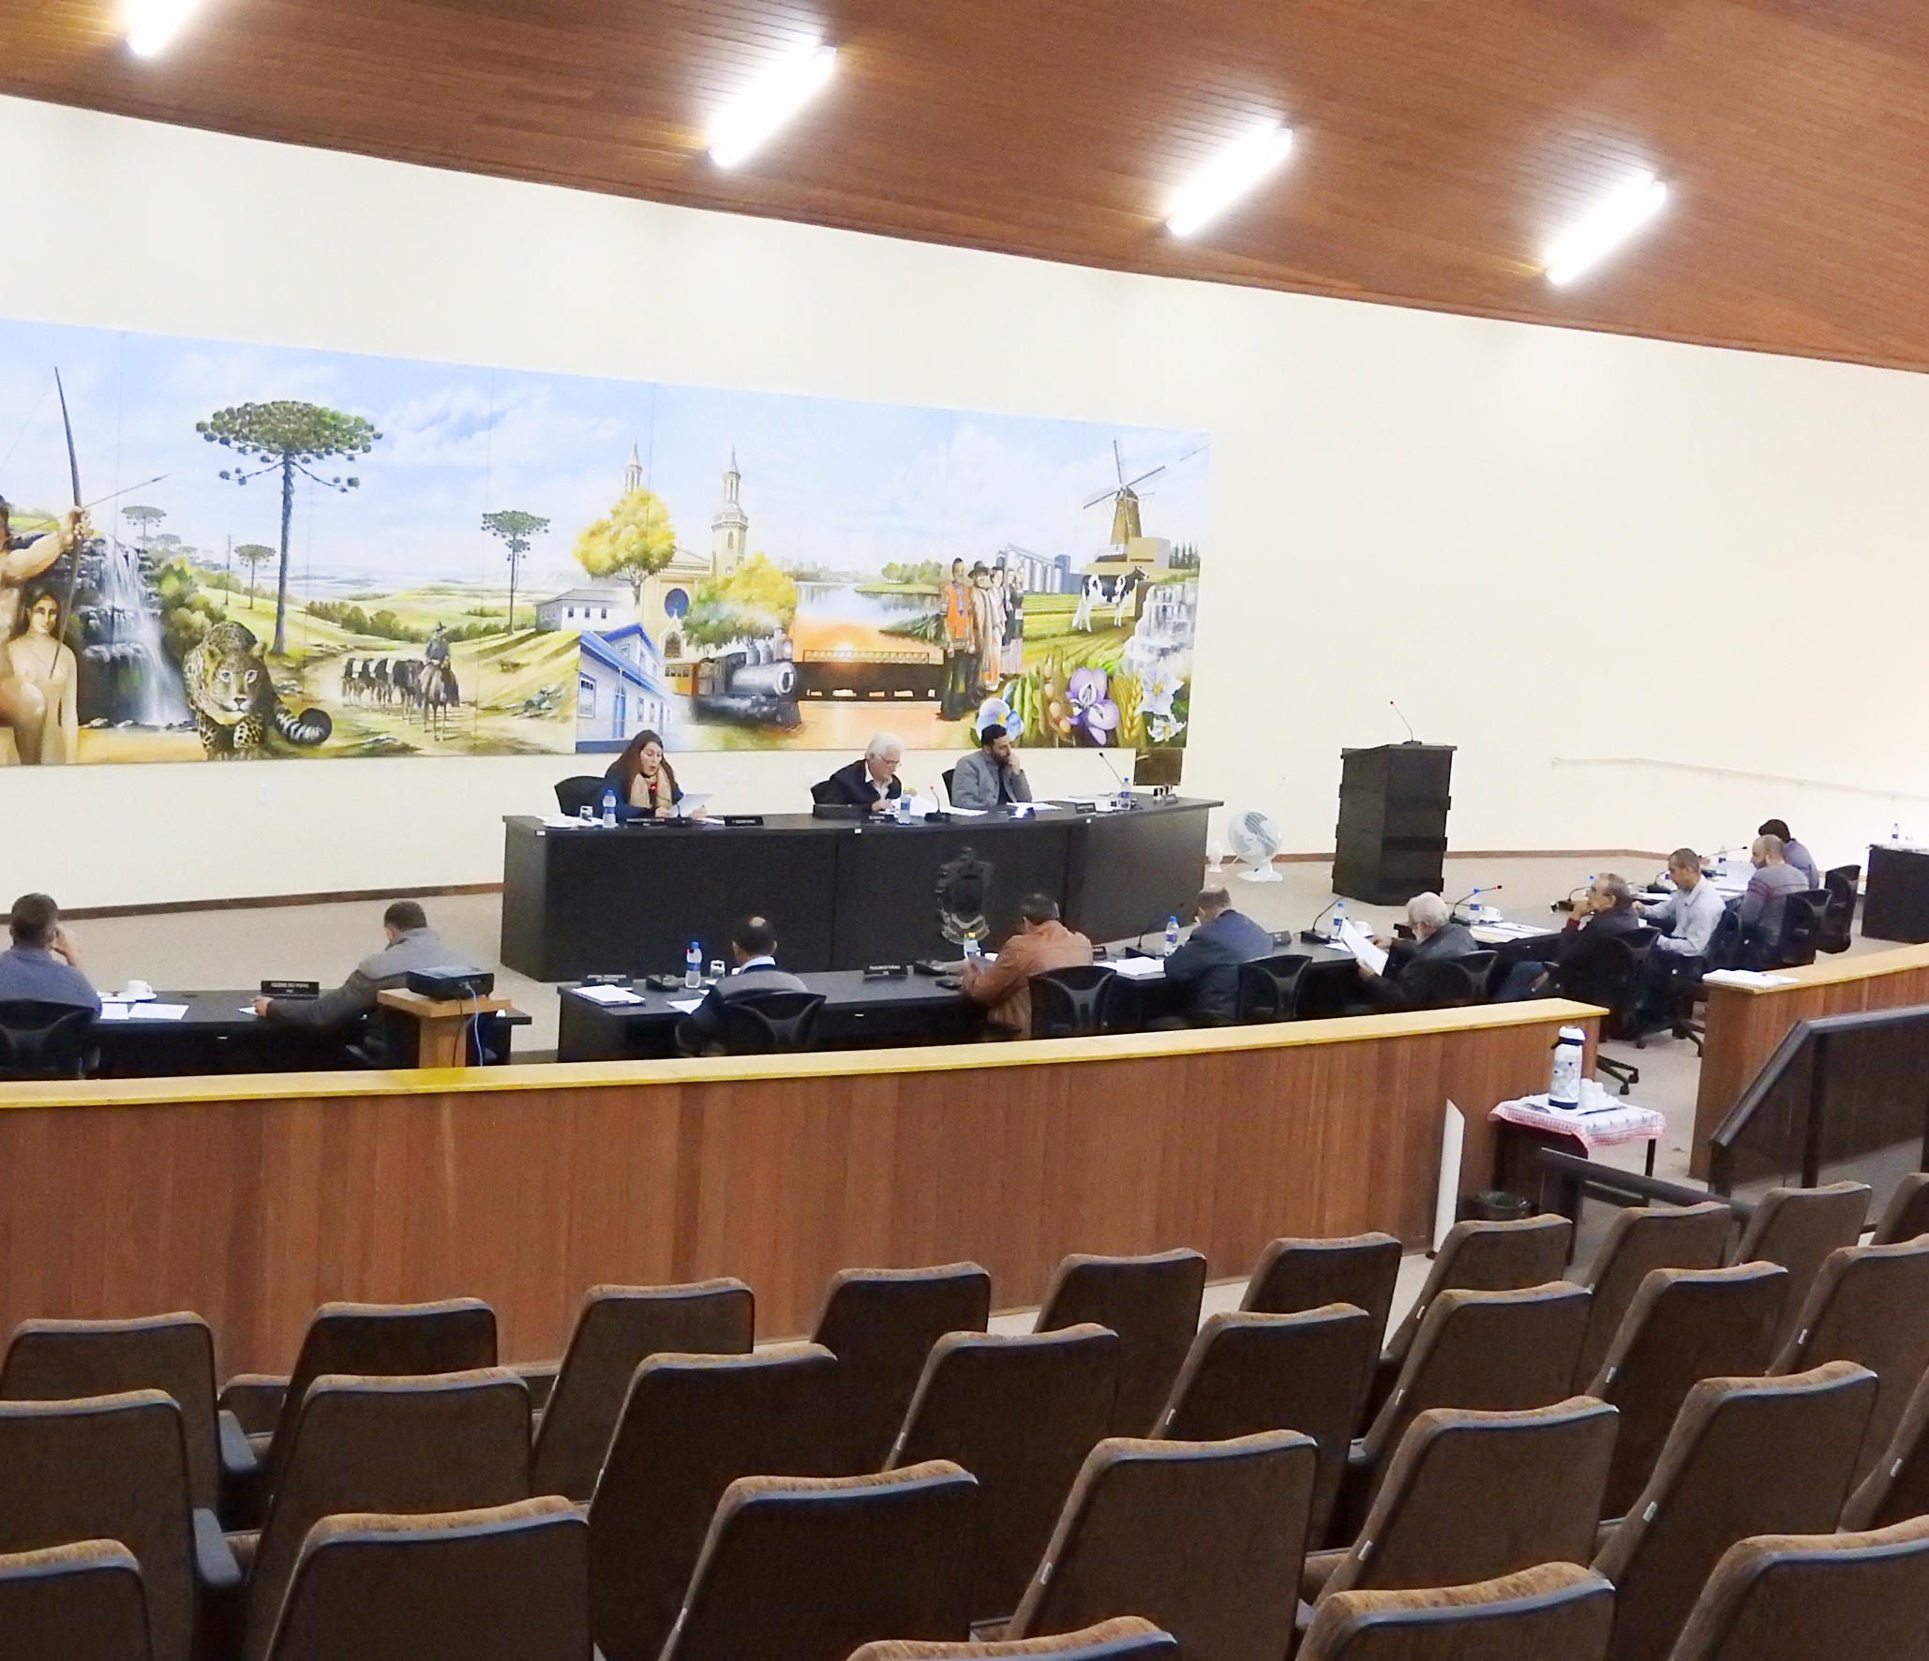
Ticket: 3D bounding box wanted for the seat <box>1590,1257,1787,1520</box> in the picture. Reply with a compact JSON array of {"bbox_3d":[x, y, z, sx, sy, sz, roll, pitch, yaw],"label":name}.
[{"bbox_3d":[1.558,1.467,6.847,0.580,0.970,0.620,0,7,-31],"label":"seat"}]

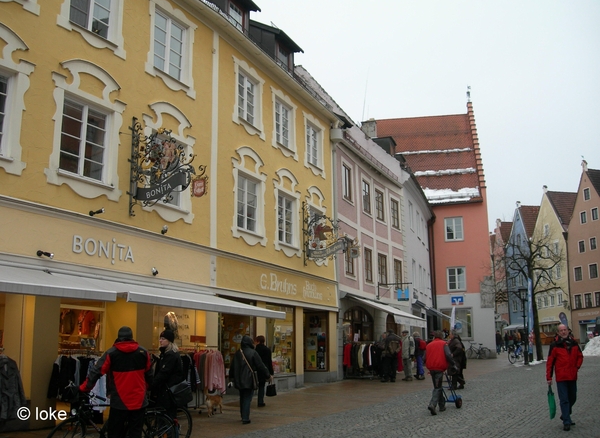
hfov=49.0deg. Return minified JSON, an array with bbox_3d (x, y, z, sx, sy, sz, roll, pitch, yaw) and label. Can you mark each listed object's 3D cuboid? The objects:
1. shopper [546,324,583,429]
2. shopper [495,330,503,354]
[{"bbox_3d":[4.505,2.655,11.176,0.650,1.750,0.480,-6,-13,20],"label":"shopper"},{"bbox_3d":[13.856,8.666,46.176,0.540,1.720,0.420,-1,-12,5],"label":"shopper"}]

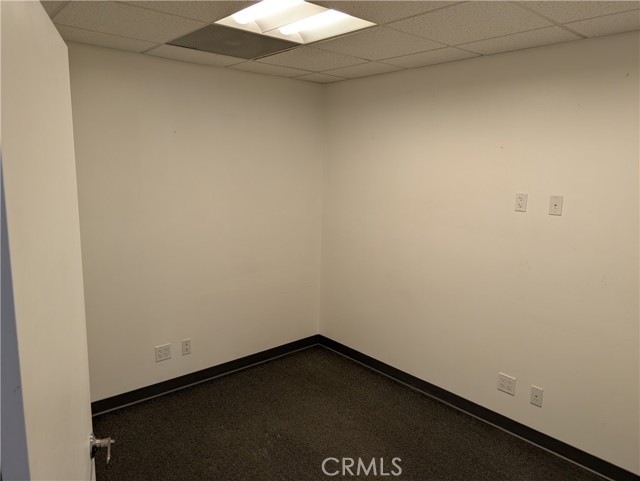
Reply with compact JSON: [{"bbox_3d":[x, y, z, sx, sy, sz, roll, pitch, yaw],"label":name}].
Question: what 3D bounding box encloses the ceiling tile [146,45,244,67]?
[{"bbox_3d":[-0.818,-1.242,2.986,0.600,0.020,0.310,-8,13,-41],"label":"ceiling tile"}]

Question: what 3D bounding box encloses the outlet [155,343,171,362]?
[{"bbox_3d":[-1.158,0.838,3.292,0.117,0.116,0.010,-8,13,-41],"label":"outlet"}]

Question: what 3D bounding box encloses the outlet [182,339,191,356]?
[{"bbox_3d":[-1.021,0.824,3.412,0.071,0.116,0.010,-8,13,-41],"label":"outlet"}]

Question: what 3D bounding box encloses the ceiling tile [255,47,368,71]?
[{"bbox_3d":[-0.064,-1.239,3.044,0.600,0.020,0.600,-8,13,-41],"label":"ceiling tile"}]

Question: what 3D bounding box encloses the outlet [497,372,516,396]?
[{"bbox_3d":[1.225,0.946,2.919,0.010,0.116,0.117,-8,13,-41],"label":"outlet"}]

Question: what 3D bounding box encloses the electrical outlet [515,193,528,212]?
[{"bbox_3d":[1.234,-0.233,2.724,0.010,0.116,0.071,-8,13,-41],"label":"electrical outlet"}]

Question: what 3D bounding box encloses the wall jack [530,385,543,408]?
[{"bbox_3d":[1.354,0.978,2.776,0.010,0.116,0.071,-8,13,-41],"label":"wall jack"}]

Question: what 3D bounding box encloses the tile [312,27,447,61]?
[{"bbox_3d":[0.328,-1.154,2.606,0.600,0.020,0.600,-8,13,-41],"label":"tile"}]

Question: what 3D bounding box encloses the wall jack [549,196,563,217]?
[{"bbox_3d":[1.368,-0.202,2.575,0.010,0.116,0.071,-8,13,-41],"label":"wall jack"}]

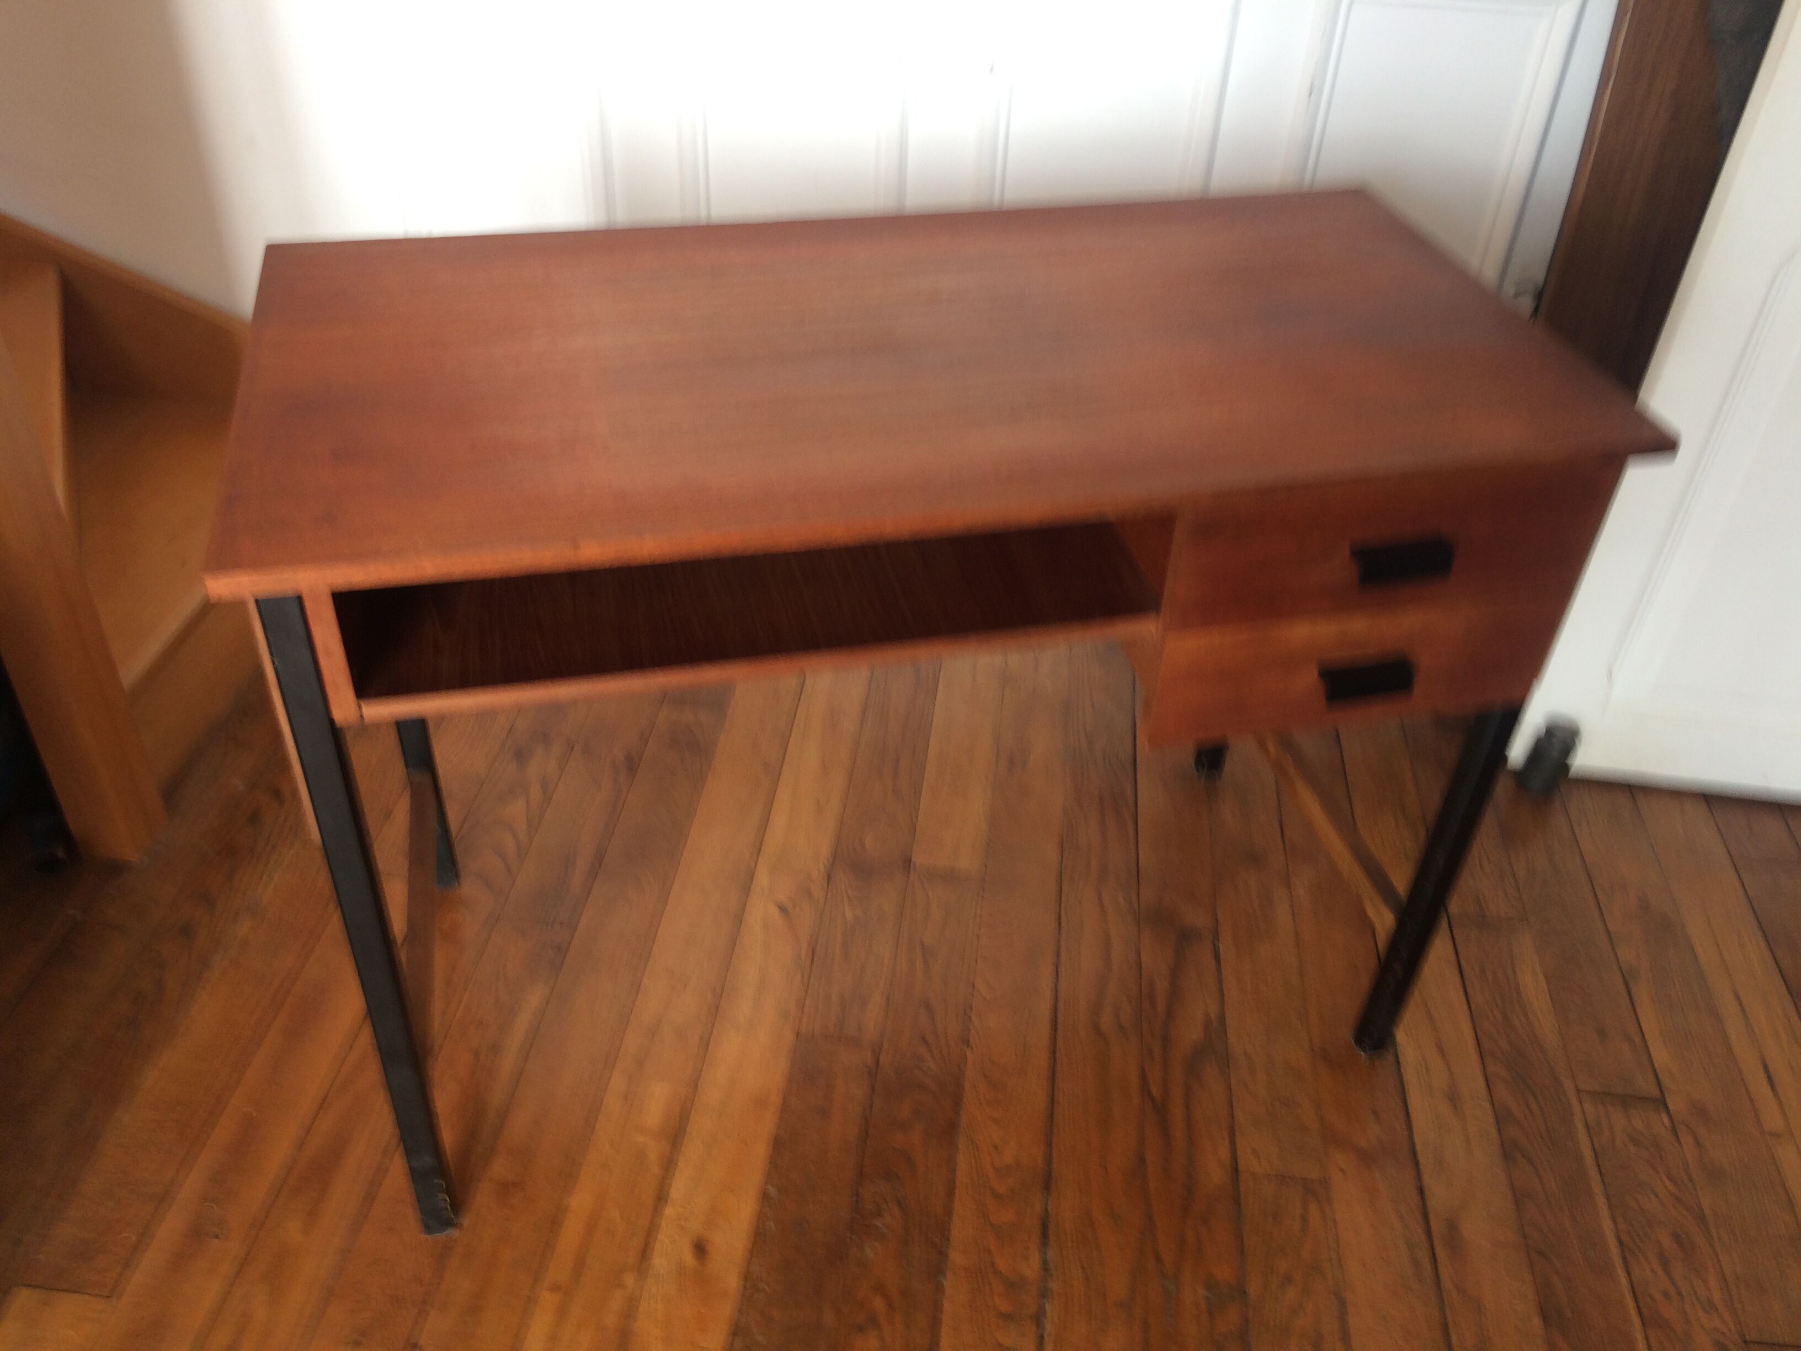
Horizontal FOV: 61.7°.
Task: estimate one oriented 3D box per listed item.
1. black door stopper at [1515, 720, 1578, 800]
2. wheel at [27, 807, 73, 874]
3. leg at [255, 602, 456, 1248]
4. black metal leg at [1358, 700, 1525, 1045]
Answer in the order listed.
[{"bbox_3d":[0.829,0.109,1.938,0.045,0.085,0.052,7,38,4],"label":"black door stopper"},{"bbox_3d":[-0.963,0.187,1.711,0.038,0.068,0.044,-7,39,-13],"label":"wheel"},{"bbox_3d":[-0.411,0.226,1.181,0.026,0.721,0.026,-7,39,-13],"label":"leg"},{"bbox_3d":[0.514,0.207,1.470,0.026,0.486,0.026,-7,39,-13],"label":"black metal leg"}]

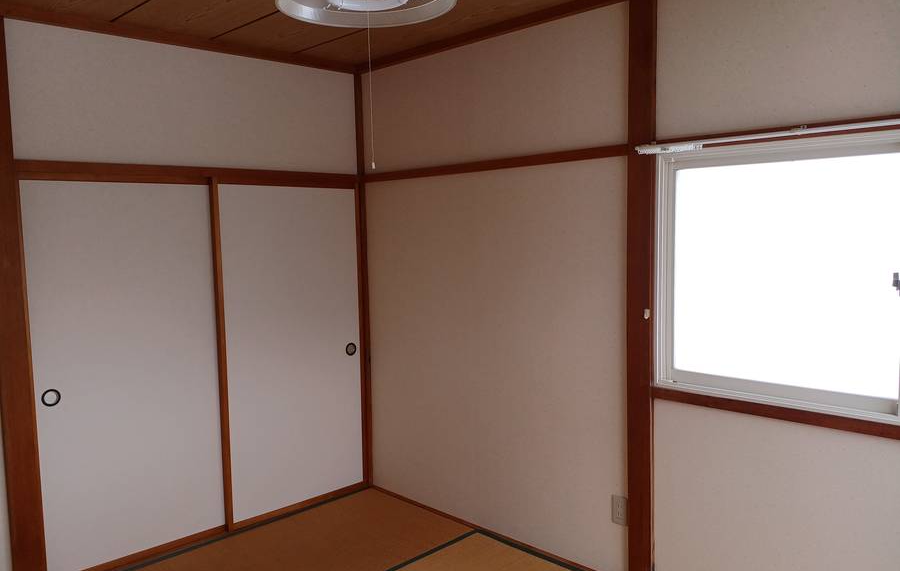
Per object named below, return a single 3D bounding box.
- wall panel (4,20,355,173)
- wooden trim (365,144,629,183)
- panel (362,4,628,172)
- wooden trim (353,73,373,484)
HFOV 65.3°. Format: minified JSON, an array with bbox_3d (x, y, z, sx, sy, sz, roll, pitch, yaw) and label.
[{"bbox_3d":[-1.180,-0.856,3.450,1.720,0.569,0.050,-6,6,-44],"label":"wall panel"},{"bbox_3d":[0.120,-0.580,3.446,0.045,0.050,1.742,-6,6,-44],"label":"wooden trim"},{"bbox_3d":[0.124,-0.885,3.436,0.050,0.563,1.753,-6,6,-44],"label":"panel"},{"bbox_3d":[-0.516,0.004,4.144,0.060,2.437,0.060,-6,6,-44],"label":"wooden trim"}]

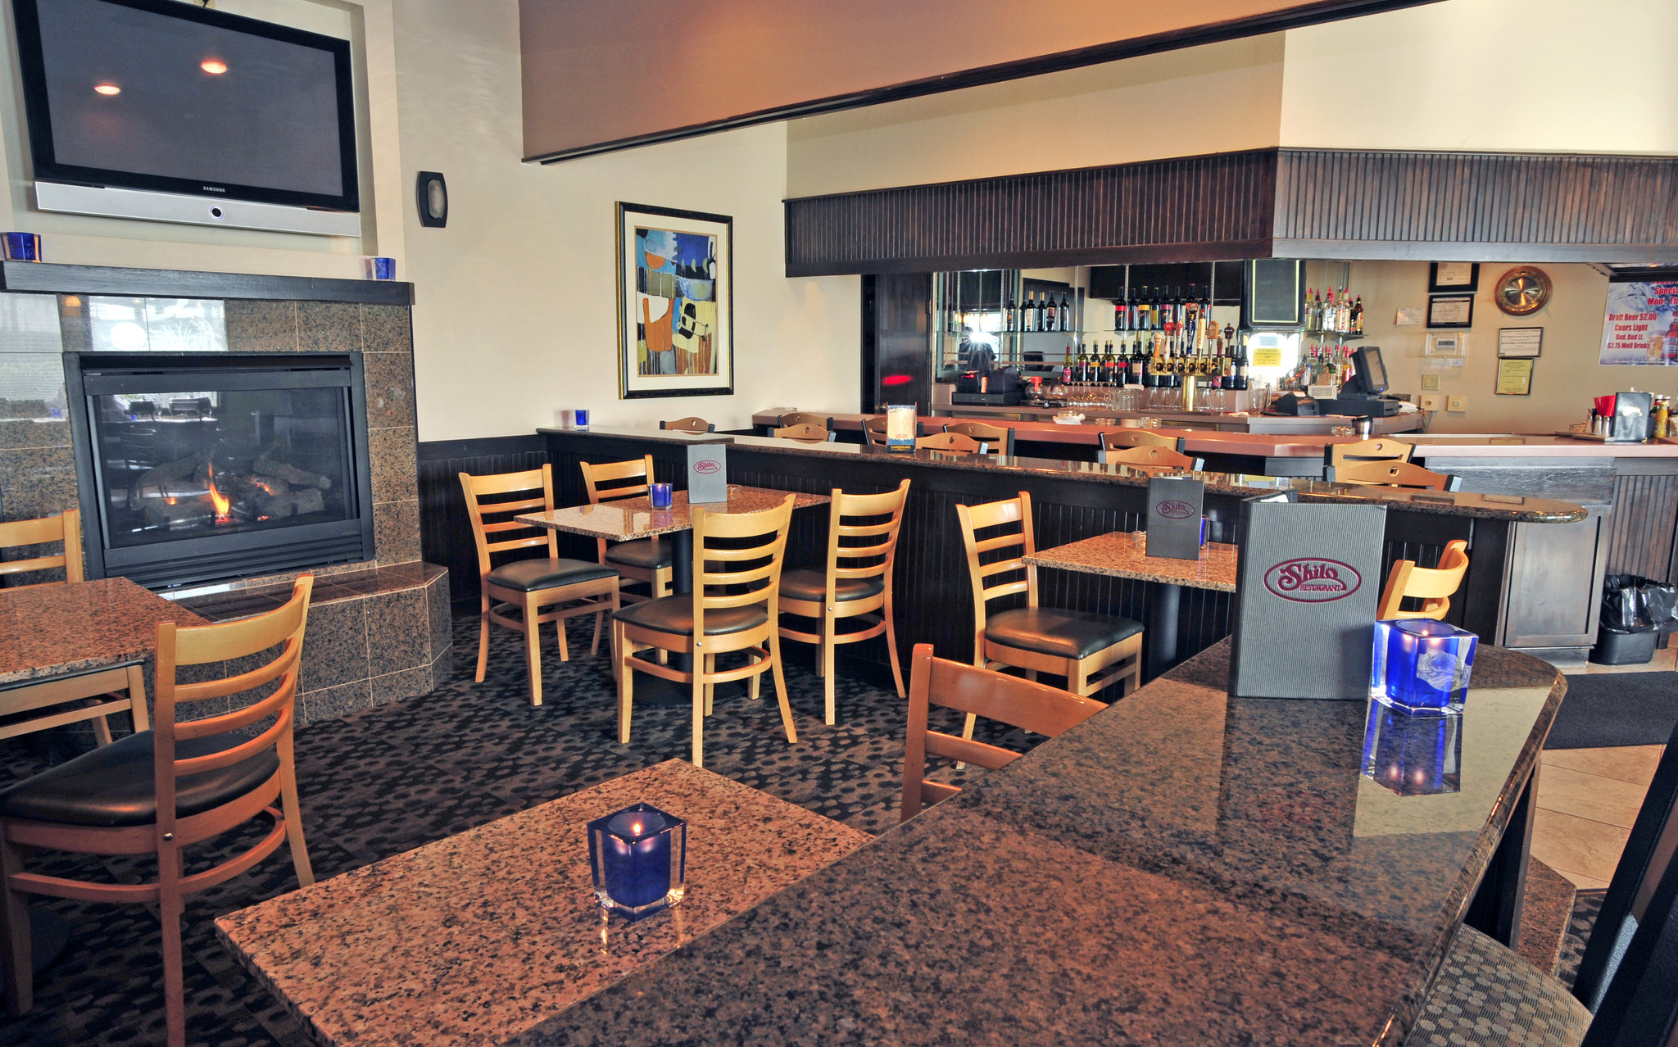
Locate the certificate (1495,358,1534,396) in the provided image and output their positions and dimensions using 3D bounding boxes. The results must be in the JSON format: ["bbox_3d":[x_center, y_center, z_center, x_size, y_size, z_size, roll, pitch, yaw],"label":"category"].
[{"bbox_3d":[5.056,-1.091,8.018,0.220,0.272,0.018,8,12,38],"label":"certificate"}]

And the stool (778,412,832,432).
[{"bbox_3d":[-0.066,-0.126,6.405,0.430,1.080,0.470,8,12,38],"label":"stool"}]

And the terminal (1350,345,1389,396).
[{"bbox_3d":[3.742,-1.082,7.550,0.105,0.330,0.360,-7,2,39],"label":"terminal"}]

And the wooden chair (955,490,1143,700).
[{"bbox_3d":[0.685,0.361,3.454,0.465,0.850,0.440,9,12,40],"label":"wooden chair"}]

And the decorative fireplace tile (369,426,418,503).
[{"bbox_3d":[-1.863,-0.245,4.482,0.198,0.314,0.010,-8,12,-42],"label":"decorative fireplace tile"}]

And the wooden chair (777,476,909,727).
[{"bbox_3d":[-0.047,0.260,4.128,0.480,0.860,0.450,9,12,40],"label":"wooden chair"}]

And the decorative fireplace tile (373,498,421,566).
[{"bbox_3d":[-1.871,0.036,4.535,0.015,0.264,0.204,9,13,41],"label":"decorative fireplace tile"}]

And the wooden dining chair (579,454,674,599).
[{"bbox_3d":[-0.816,0.150,4.754,0.480,0.860,0.450,7,11,32],"label":"wooden dining chair"}]

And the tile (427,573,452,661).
[{"bbox_3d":[-1.643,0.377,4.402,0.015,0.305,0.350,-1,9,-9],"label":"tile"}]

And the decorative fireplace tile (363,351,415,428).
[{"bbox_3d":[-1.861,-0.550,4.437,0.015,0.311,0.204,9,13,41],"label":"decorative fireplace tile"}]

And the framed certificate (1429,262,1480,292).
[{"bbox_3d":[4.764,-1.928,8.293,0.334,0.265,0.020,9,13,41],"label":"framed certificate"}]

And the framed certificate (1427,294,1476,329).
[{"bbox_3d":[4.760,-1.651,8.340,0.309,0.252,0.020,9,13,41],"label":"framed certificate"}]

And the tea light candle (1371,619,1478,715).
[{"bbox_3d":[0.684,0.169,1.258,0.075,0.093,0.075,-1,9,-9],"label":"tea light candle"}]

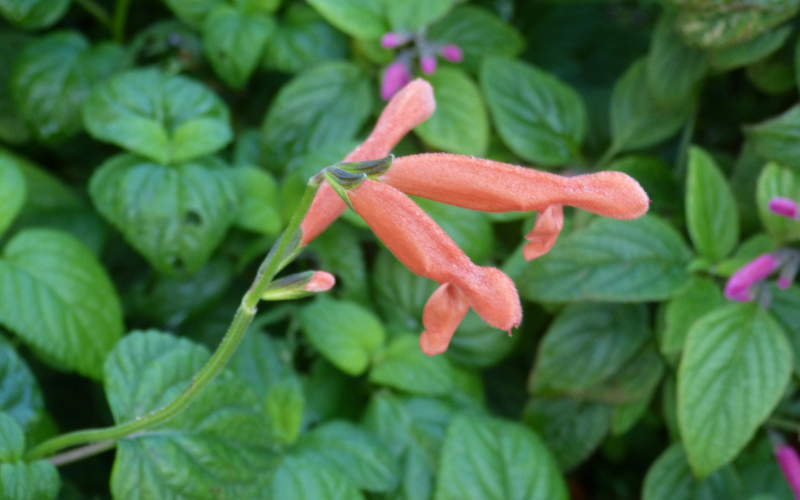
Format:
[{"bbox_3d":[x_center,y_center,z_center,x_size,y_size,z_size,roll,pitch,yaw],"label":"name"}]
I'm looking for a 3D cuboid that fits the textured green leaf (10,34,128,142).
[{"bbox_3d":[-0.090,-0.044,0.640,0.029,0.009,0.032,5,53,4],"label":"textured green leaf"}]

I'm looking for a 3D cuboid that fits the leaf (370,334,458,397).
[{"bbox_3d":[0.003,0.027,0.570,0.022,0.006,0.017,18,50,12],"label":"leaf"}]

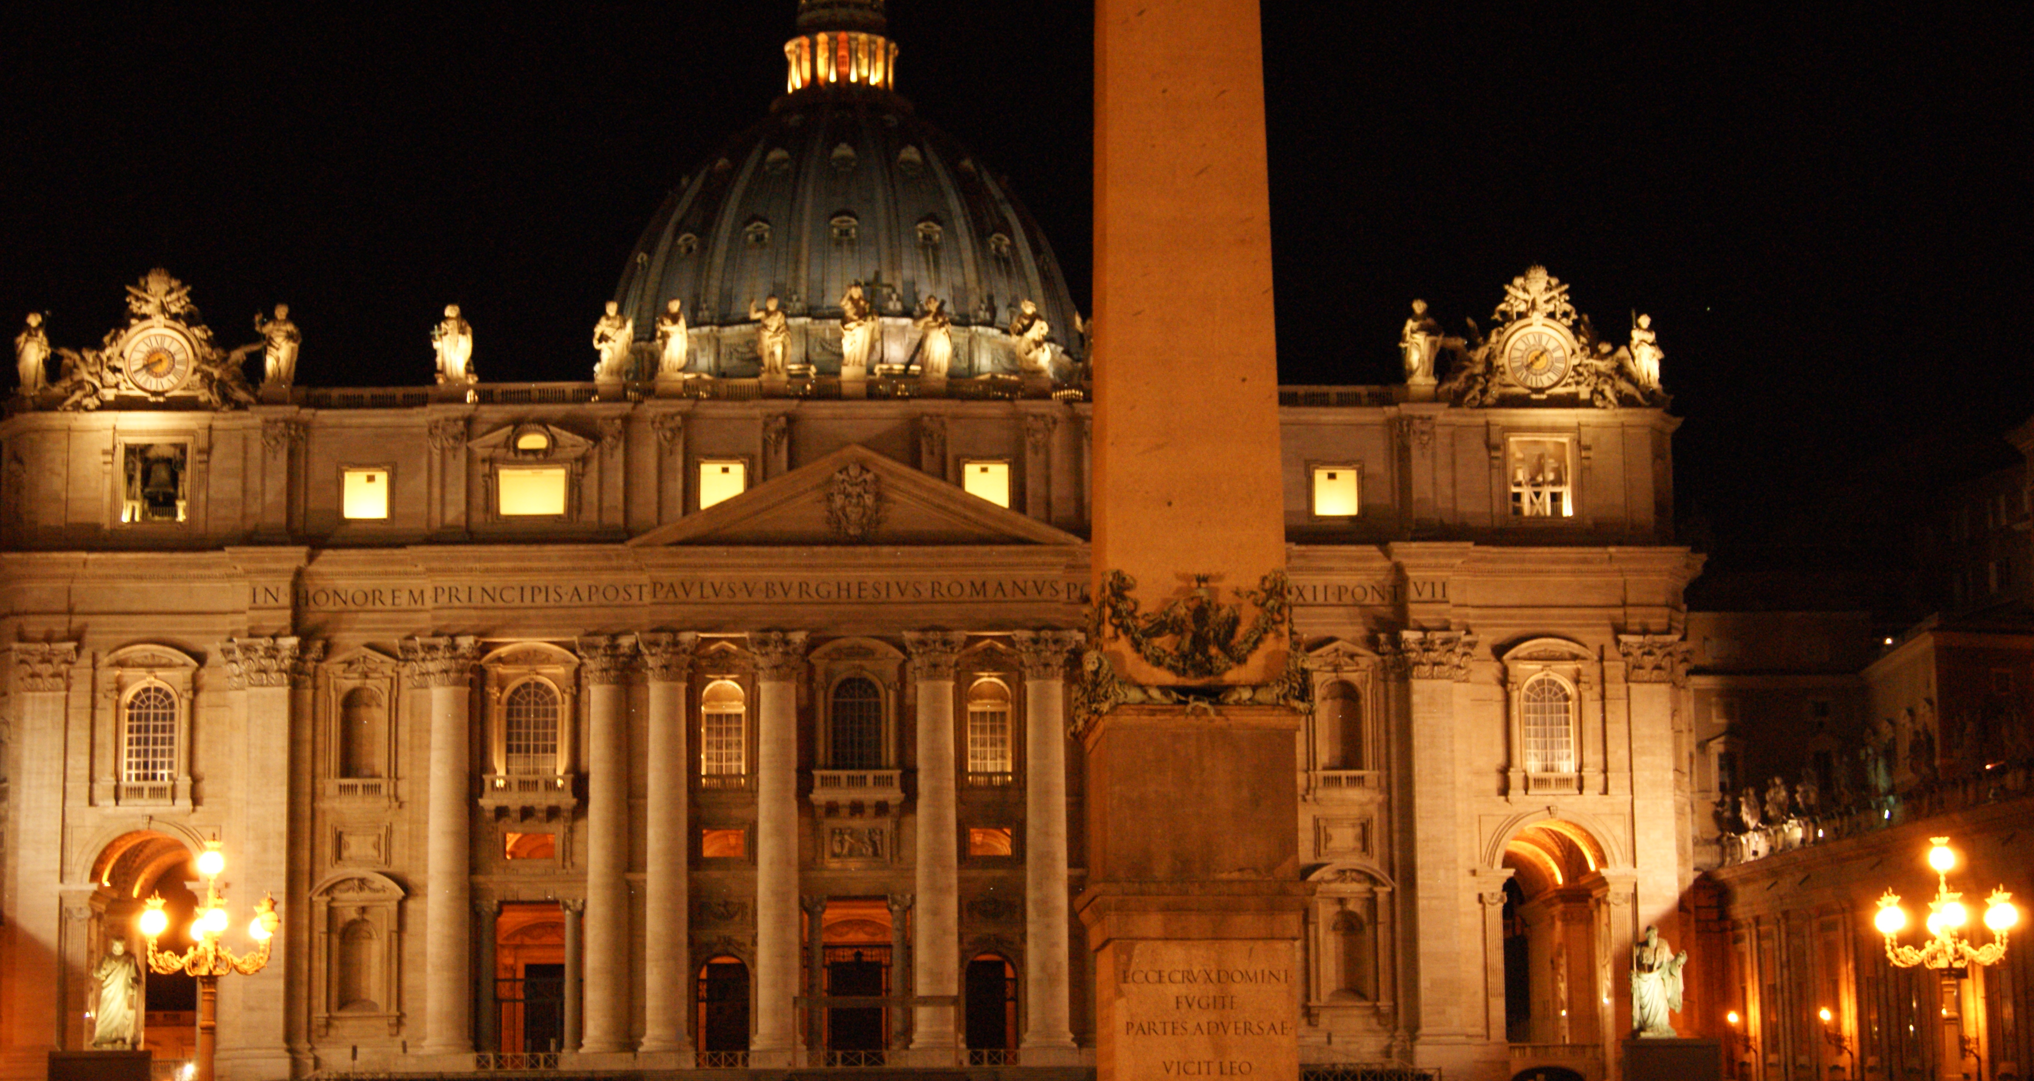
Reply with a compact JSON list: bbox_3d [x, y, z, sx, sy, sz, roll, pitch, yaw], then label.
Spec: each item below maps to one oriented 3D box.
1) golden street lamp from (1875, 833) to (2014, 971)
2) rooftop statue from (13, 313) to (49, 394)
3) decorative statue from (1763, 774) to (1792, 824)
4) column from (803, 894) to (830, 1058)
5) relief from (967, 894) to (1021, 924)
[{"bbox_3d":[19.535,7.641,71.388,2.850,2.750,2.850,-2,-10,8],"label":"golden street lamp"},{"bbox_3d":[-67.059,-12.755,230.611,2.250,5.650,1.800,0,-10,-3],"label":"rooftop statue"},{"bbox_3d":[48.282,16.430,215.000,1.400,3.131,1.500,1,-10,-11],"label":"decorative statue"},{"bbox_3d":[-13.418,29.199,227.041,1.807,10.995,1.750,0,-10,-3],"label":"column"},{"bbox_3d":[-1.586,25.339,232.936,3.700,2.050,0.300,0,-10,-3],"label":"relief"}]

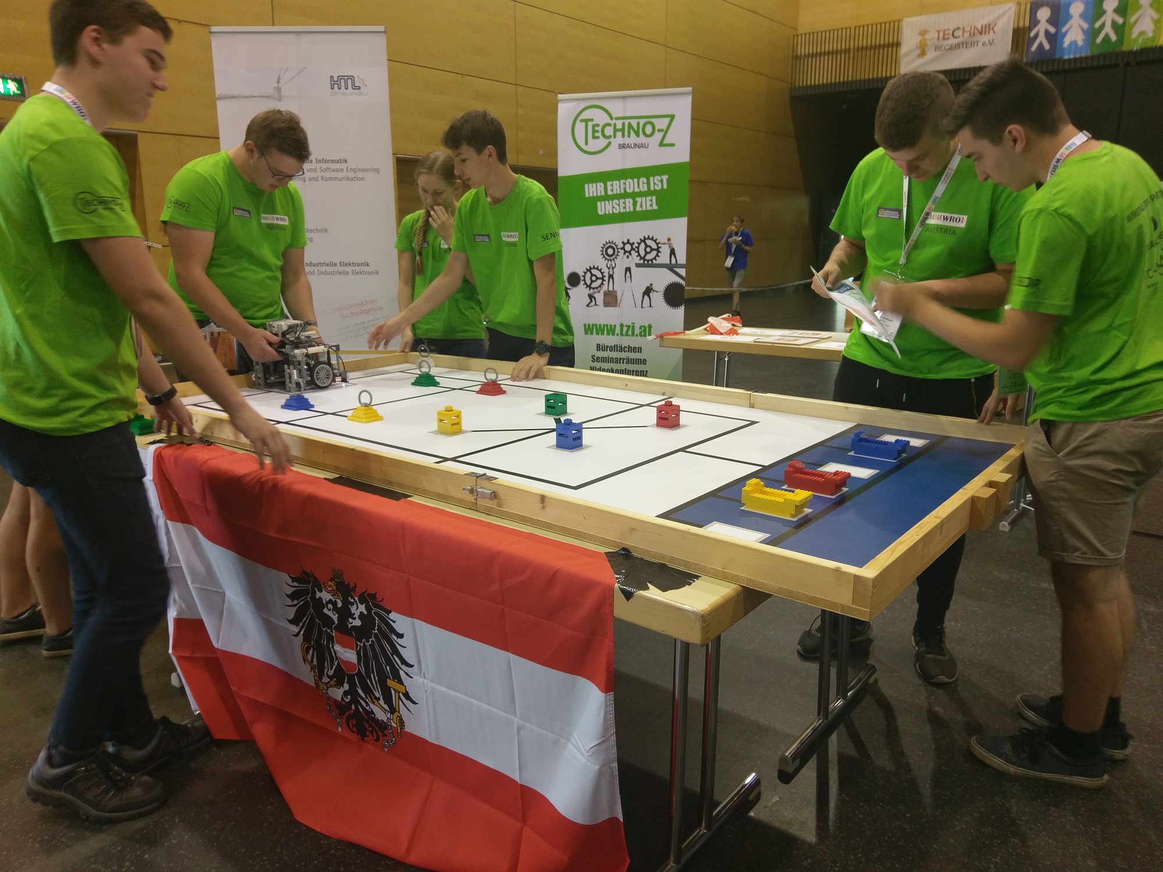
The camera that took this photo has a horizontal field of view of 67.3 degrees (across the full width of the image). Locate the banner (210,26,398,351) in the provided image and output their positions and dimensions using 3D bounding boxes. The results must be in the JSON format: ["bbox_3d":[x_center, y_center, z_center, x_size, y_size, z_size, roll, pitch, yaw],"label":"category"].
[{"bbox_3d":[-1.266,-0.776,4.172,0.800,2.180,0.200,0,13,1],"label":"banner"}]

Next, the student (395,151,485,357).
[{"bbox_3d":[-0.567,-0.386,3.754,0.420,1.610,0.420,4,14,17],"label":"student"}]

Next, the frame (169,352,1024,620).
[{"bbox_3d":[-0.152,-0.043,2.464,2.420,0.072,1.200,11,17,37],"label":"frame"}]

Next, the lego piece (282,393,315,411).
[{"bbox_3d":[-0.880,-0.106,2.718,0.070,0.038,0.070,11,17,37],"label":"lego piece"}]

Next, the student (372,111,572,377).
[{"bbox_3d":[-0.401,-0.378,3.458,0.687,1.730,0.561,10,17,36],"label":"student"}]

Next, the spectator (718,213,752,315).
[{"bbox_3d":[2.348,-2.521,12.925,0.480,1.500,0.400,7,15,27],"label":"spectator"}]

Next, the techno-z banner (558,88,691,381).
[{"bbox_3d":[0.251,-1.052,5.516,0.850,2.112,0.120,5,14,20],"label":"techno-z banner"}]

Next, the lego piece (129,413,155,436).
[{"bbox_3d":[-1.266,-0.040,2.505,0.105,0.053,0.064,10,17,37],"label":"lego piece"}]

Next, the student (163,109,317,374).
[{"bbox_3d":[-1.221,-0.276,3.173,0.520,1.710,0.520,12,18,42],"label":"student"}]

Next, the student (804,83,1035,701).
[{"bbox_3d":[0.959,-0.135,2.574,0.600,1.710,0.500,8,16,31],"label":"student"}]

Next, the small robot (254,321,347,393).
[{"bbox_3d":[-0.984,-0.286,3.080,0.235,0.220,0.230,10,17,37],"label":"small robot"}]

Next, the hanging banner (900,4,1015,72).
[{"bbox_3d":[6.736,-7.148,15.800,1.950,0.963,0.040,11,17,37],"label":"hanging banner"}]

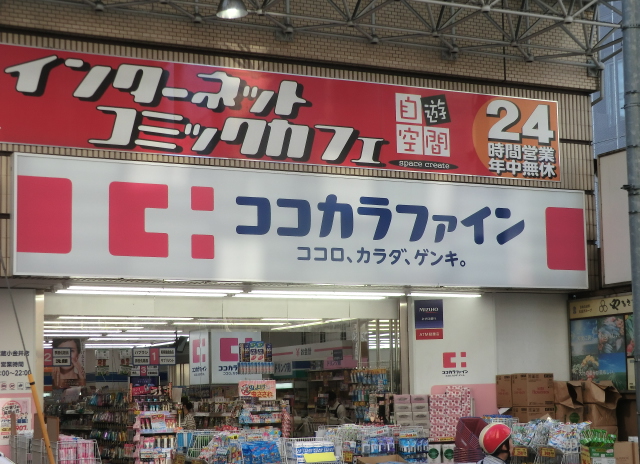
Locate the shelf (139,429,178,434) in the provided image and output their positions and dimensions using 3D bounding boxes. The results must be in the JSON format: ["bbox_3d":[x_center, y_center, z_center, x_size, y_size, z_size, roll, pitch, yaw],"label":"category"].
[{"bbox_3d":[-2.424,2.940,17.726,0.570,0.070,0.300,2,-8,-25],"label":"shelf"}]

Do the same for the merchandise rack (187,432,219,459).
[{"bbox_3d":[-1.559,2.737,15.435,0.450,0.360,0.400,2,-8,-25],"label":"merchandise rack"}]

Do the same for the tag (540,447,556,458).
[{"bbox_3d":[2.790,2.692,14.674,0.190,0.110,0.010,3,-8,-25],"label":"tag"}]

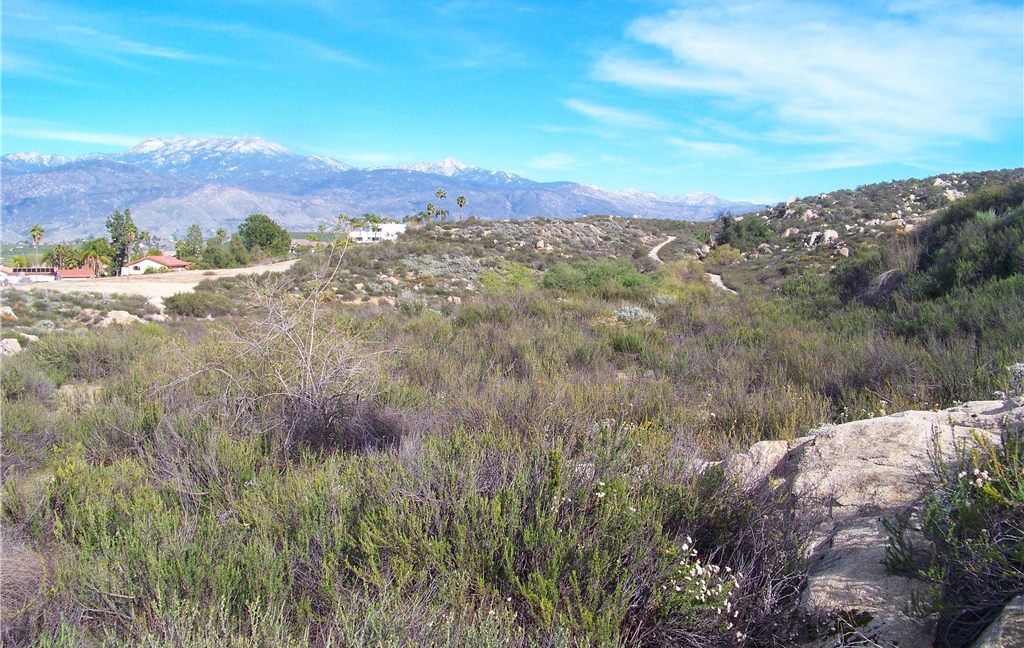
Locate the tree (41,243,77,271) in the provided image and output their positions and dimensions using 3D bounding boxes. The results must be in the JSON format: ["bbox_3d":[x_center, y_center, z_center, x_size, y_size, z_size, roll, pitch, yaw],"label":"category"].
[{"bbox_3d":[-108.230,-15.460,234.000,8.460,7.670,8.460,-1,6,-25],"label":"tree"}]

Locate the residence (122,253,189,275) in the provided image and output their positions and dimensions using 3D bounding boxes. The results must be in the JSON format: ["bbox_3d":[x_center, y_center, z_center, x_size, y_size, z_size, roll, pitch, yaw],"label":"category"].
[{"bbox_3d":[-87.300,-14.340,240.000,11.970,4.930,12.960,2,5,5],"label":"residence"}]

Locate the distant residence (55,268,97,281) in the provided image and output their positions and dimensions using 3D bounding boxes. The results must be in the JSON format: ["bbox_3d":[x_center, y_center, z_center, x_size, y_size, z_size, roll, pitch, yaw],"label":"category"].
[{"bbox_3d":[-100.100,-11.330,224.000,7.460,2.950,6.070,-3,7,-37],"label":"distant residence"}]

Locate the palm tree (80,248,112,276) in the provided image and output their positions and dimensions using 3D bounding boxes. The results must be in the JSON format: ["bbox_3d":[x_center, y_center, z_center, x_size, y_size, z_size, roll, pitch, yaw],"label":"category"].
[{"bbox_3d":[-98.980,-14.320,232.000,6.990,6.770,6.990,-1,6,-25],"label":"palm tree"}]

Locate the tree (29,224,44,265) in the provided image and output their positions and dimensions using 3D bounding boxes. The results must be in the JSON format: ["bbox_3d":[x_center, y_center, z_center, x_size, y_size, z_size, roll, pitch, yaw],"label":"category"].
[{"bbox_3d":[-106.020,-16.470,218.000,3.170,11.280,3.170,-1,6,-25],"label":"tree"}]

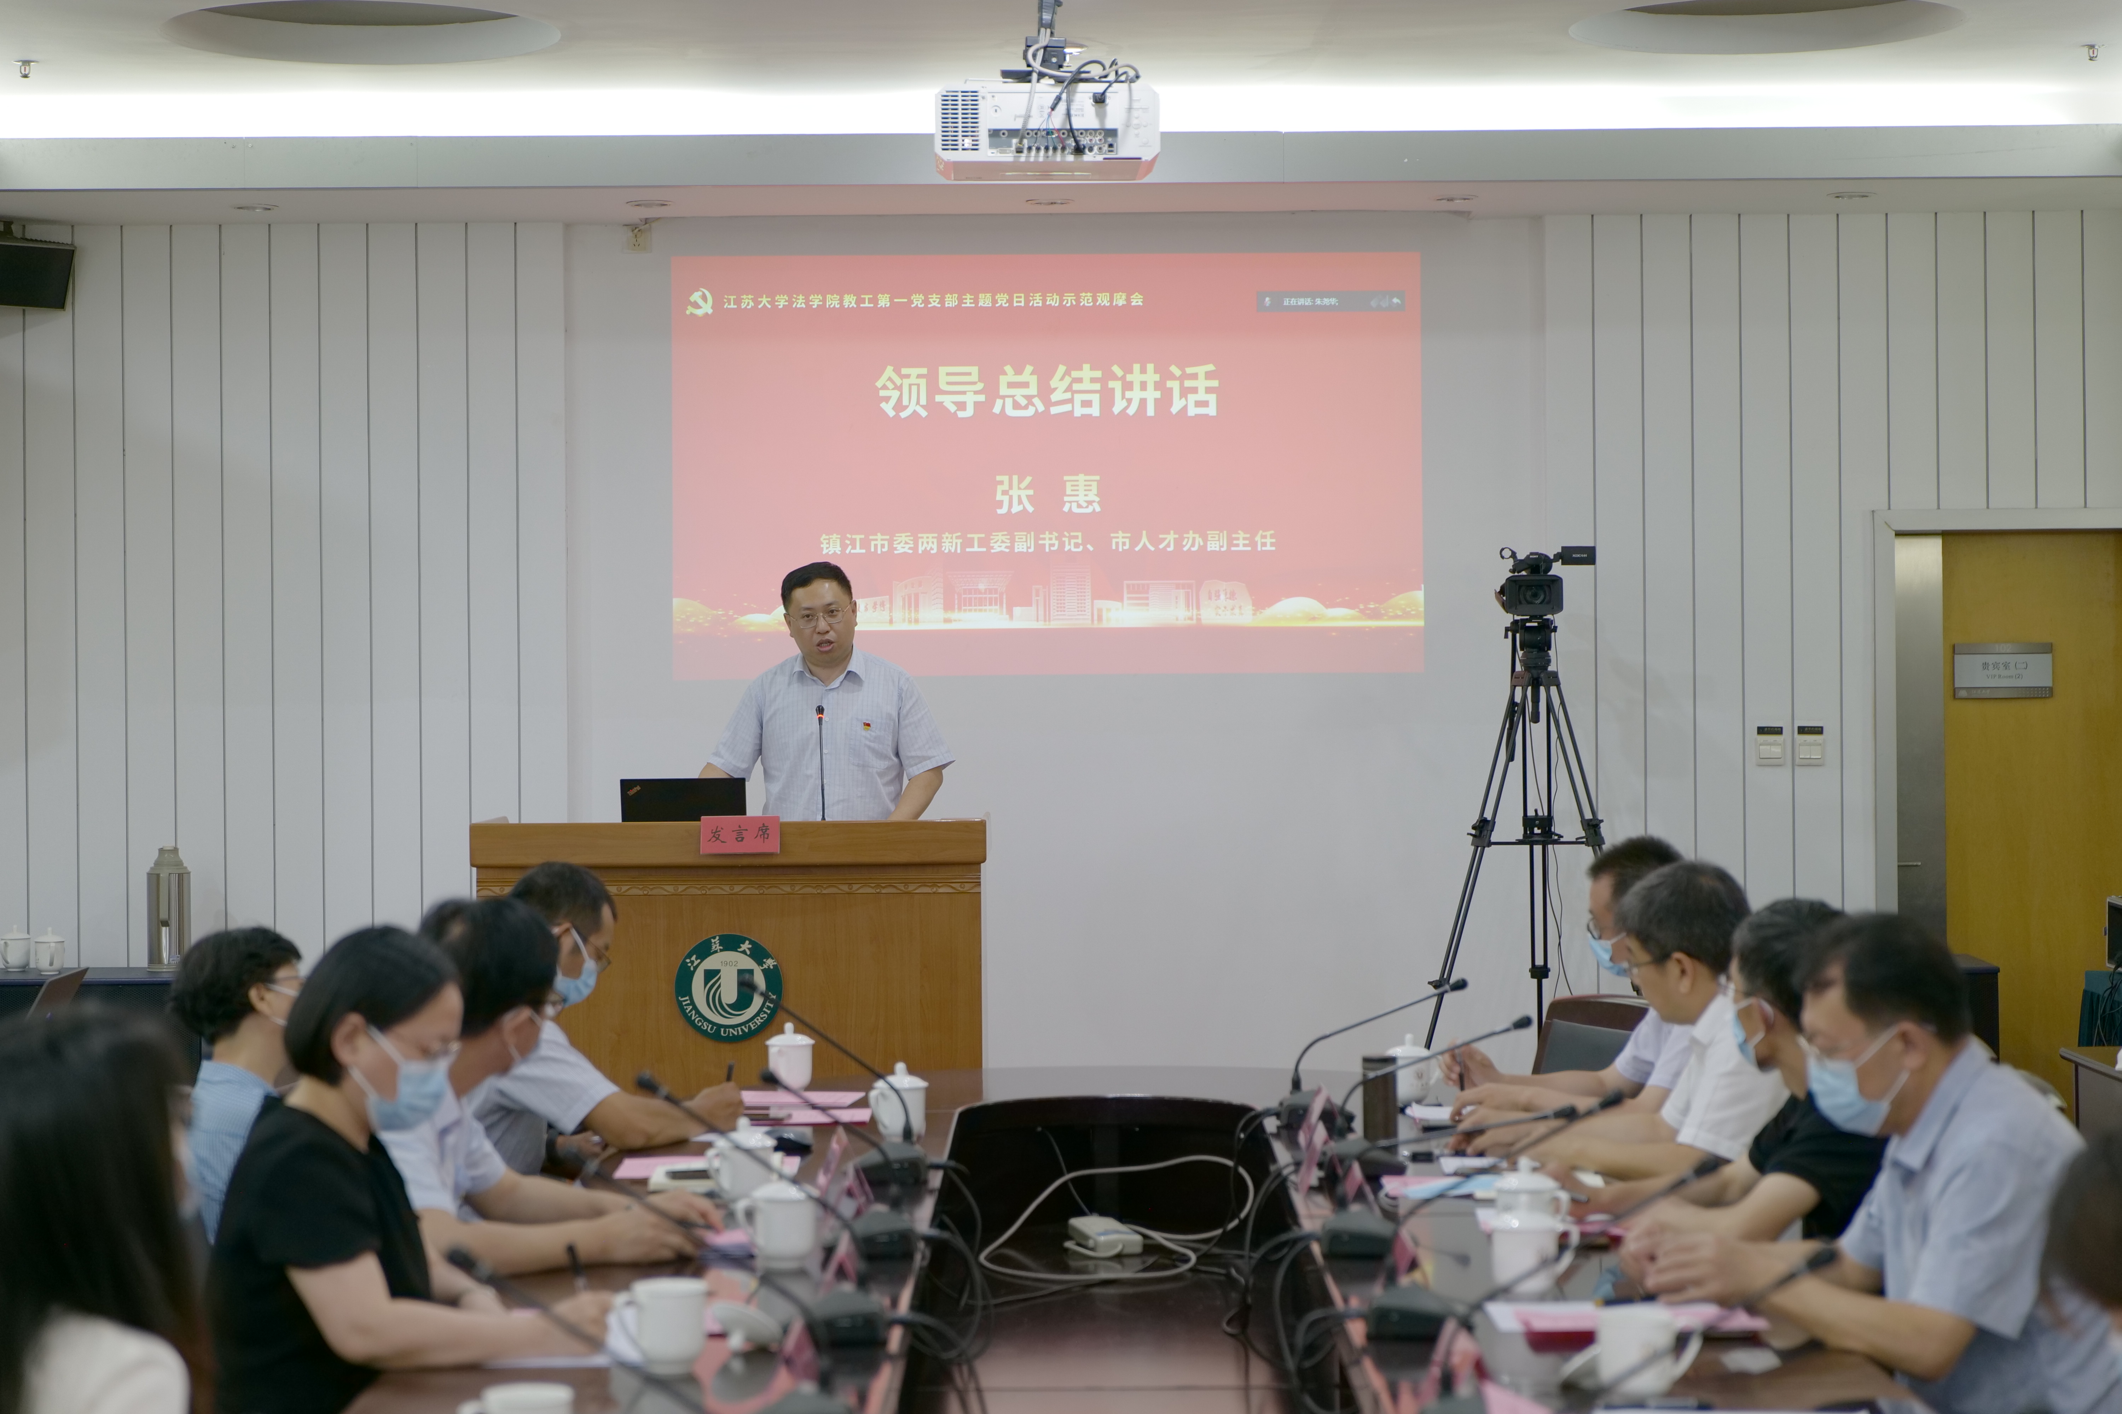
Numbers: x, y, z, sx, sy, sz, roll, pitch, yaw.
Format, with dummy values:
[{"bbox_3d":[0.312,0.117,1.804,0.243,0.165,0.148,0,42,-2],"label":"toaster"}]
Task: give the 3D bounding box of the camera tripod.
[{"bbox_3d":[1.297,0.602,11.531,0.920,1.728,0.800,0,0,0],"label":"camera tripod"}]

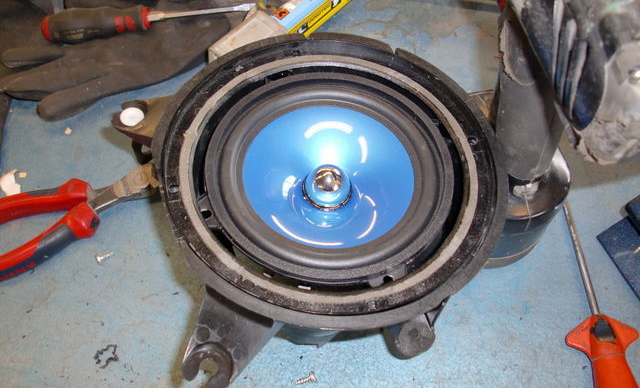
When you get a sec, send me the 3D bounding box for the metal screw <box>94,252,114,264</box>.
[{"bbox_3d":[-0.157,0.046,0.489,0.015,0.007,0.007,-21,61,-31],"label":"metal screw"}]

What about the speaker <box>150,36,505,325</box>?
[{"bbox_3d":[0.005,-0.002,0.489,0.242,0.078,0.242,3,58,-4],"label":"speaker"}]

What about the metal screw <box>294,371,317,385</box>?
[{"bbox_3d":[-0.010,0.126,0.450,0.015,0.007,0.007,-18,60,-1],"label":"metal screw"}]

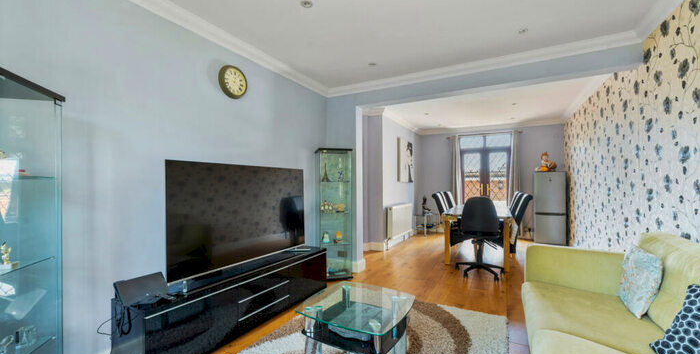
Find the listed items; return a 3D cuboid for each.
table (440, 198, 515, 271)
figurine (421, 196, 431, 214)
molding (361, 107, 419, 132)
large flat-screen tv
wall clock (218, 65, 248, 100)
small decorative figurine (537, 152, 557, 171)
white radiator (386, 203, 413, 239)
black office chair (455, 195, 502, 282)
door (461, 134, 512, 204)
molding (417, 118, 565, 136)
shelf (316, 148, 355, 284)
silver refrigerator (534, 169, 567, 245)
[{"bbox_3d":[2.177,0.943,4.555,0.900,0.750,1.720,-1,-2,29],"label":"table"},{"bbox_3d":[1.819,0.687,6.564,0.220,0.470,0.170,0,-2,15],"label":"figurine"},{"bbox_3d":[1.048,-1.176,6.018,0.380,0.130,2.400,-1,-2,29],"label":"molding"},{"bbox_3d":[-0.918,0.326,2.517,0.080,0.840,1.425,-1,-2,32],"label":"large flat-screen tv"},{"bbox_3d":[-1.095,-0.891,2.572,0.060,0.300,0.300,-1,-2,29],"label":"wall clock"},{"bbox_3d":[4.013,-0.313,5.564,0.230,0.410,0.370,2,-2,-44],"label":"small decorative figurine"},{"bbox_3d":[1.044,0.881,5.595,0.100,0.575,1.200,0,-2,30],"label":"white radiator"},{"bbox_3d":[1.772,0.804,3.721,0.590,1.030,0.600,0,-2,30],"label":"black office chair"},{"bbox_3d":[3.085,0.208,6.237,1.100,2.370,0.100,0,-2,30],"label":"door"},{"bbox_3d":[3.039,-1.164,6.236,3.000,0.130,0.110,-1,-2,29],"label":"molding"},{"bbox_3d":[-0.218,0.472,3.584,0.430,1.630,0.370,1,-1,-15],"label":"shelf"},{"bbox_3d":[3.908,0.644,5.342,0.475,1.465,0.530,0,-2,30],"label":"silver refrigerator"}]

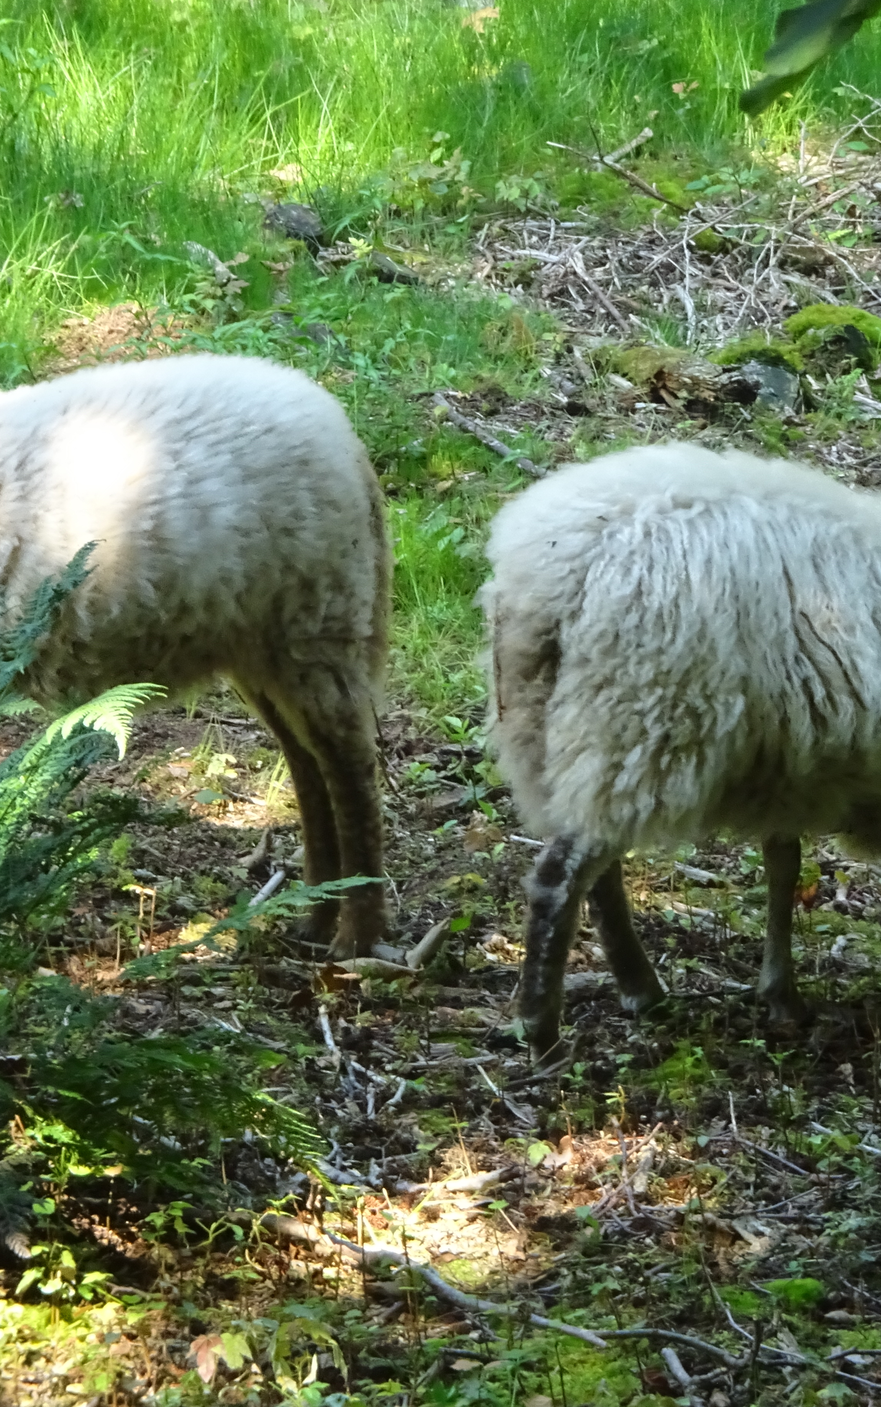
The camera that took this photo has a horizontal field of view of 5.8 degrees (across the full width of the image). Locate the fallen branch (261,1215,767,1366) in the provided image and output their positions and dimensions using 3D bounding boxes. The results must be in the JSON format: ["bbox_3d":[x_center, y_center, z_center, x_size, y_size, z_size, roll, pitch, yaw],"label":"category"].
[{"bbox_3d":[0.040,0.603,8.949,0.105,0.061,0.816,-7,10,-39],"label":"fallen branch"}]

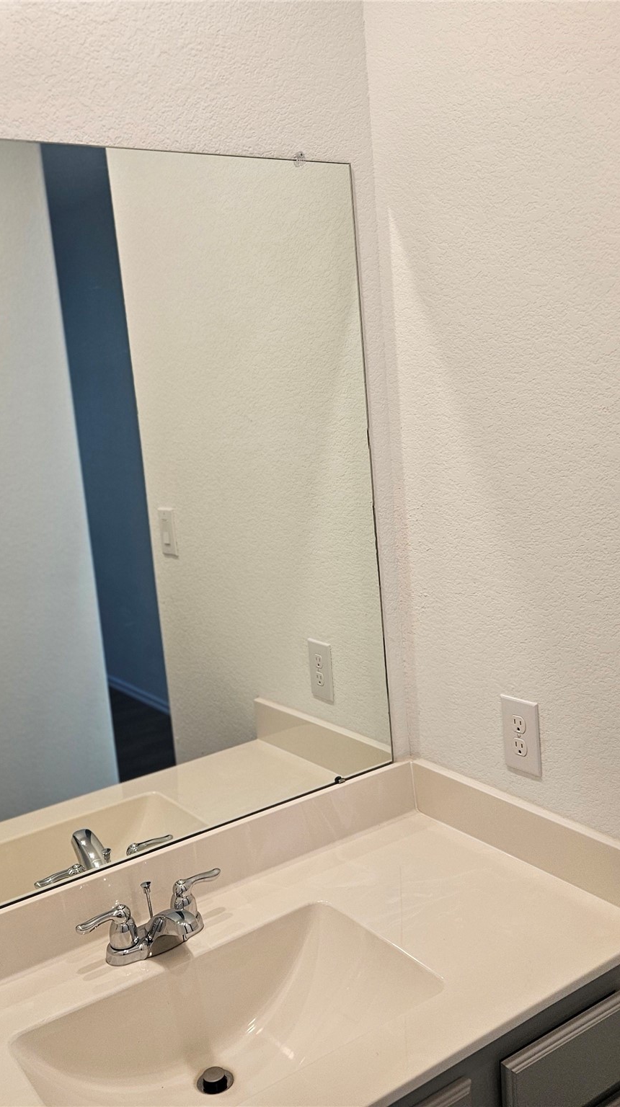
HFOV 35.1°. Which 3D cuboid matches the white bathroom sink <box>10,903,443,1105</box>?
[{"bbox_3d":[-0.102,0.693,1.340,0.519,0.142,0.305,-11,12,-34],"label":"white bathroom sink"}]

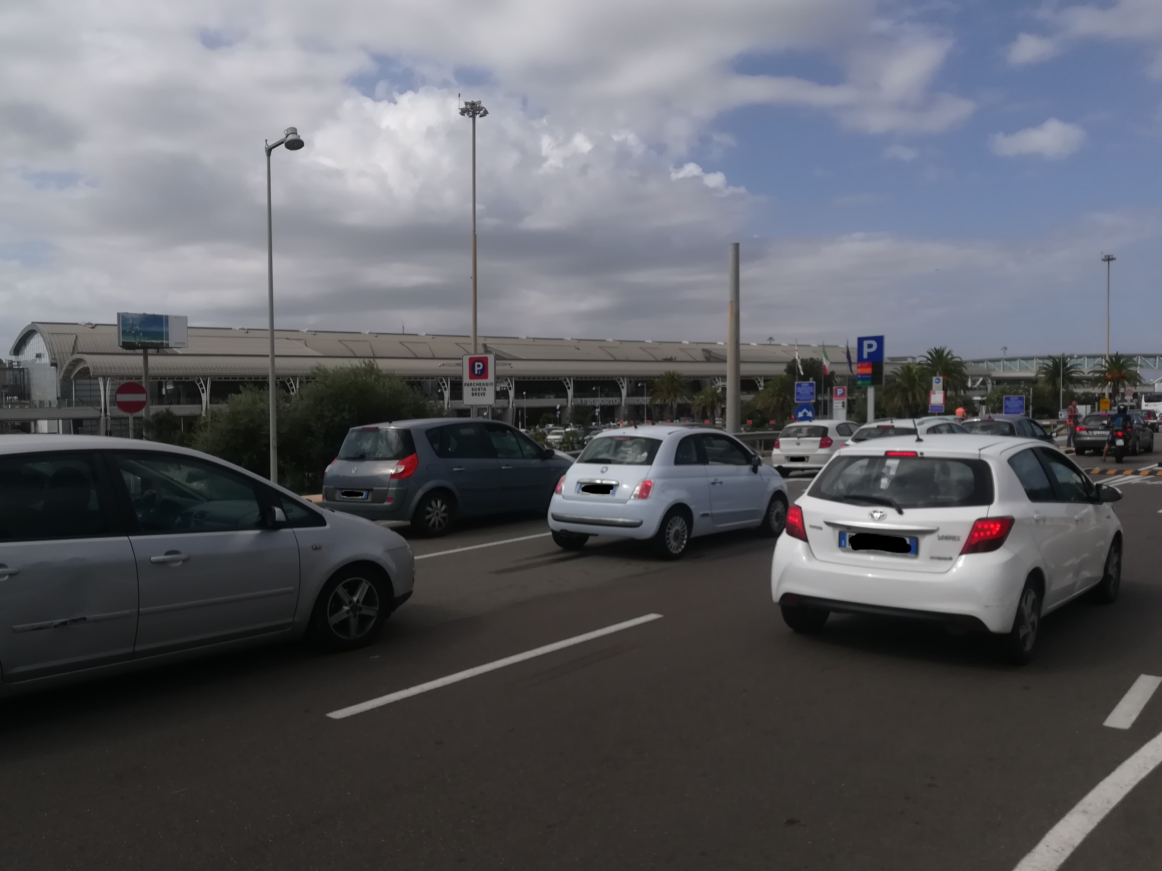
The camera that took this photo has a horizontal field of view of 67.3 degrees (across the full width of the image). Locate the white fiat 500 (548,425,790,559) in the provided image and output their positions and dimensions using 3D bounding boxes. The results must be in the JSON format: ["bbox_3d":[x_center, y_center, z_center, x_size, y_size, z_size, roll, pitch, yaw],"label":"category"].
[{"bbox_3d":[1.259,0.598,10.949,1.647,1.488,3.546,1,3,40],"label":"white fiat 500"}]

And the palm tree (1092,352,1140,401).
[{"bbox_3d":[52.706,-4.729,85.877,4.800,6.691,4.800,0,2,0],"label":"palm tree"}]

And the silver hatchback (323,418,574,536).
[{"bbox_3d":[-1.756,0.491,13.054,1.830,1.620,4.259,1,3,36],"label":"silver hatchback"}]

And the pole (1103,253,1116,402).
[{"bbox_3d":[83.153,-15.766,137.540,2.100,25.091,2.100,0,2,0],"label":"pole"}]

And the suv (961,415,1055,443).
[{"bbox_3d":[11.710,0.096,23.968,1.820,1.540,4.350,1,3,40],"label":"suv"}]

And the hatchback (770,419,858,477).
[{"bbox_3d":[6.329,0.275,21.400,1.771,1.420,4.239,1,3,42],"label":"hatchback"}]

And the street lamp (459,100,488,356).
[{"bbox_3d":[-8.133,-12.282,65.536,2.100,25.337,2.100,0,2,0],"label":"street lamp"}]

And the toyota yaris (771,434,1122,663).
[{"bbox_3d":[3.170,0.690,7.080,1.715,1.510,3.950,1,3,42],"label":"toyota yaris"}]

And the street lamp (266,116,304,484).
[{"bbox_3d":[-5.804,-2.507,17.114,1.300,7.180,0.450,1,3,42],"label":"street lamp"}]

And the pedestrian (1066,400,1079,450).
[{"bbox_3d":[17.983,-0.406,31.968,0.420,1.746,0.550,0,2,5],"label":"pedestrian"}]

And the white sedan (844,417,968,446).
[{"bbox_3d":[7.198,0.338,18.457,1.790,1.460,4.300,1,3,41],"label":"white sedan"}]

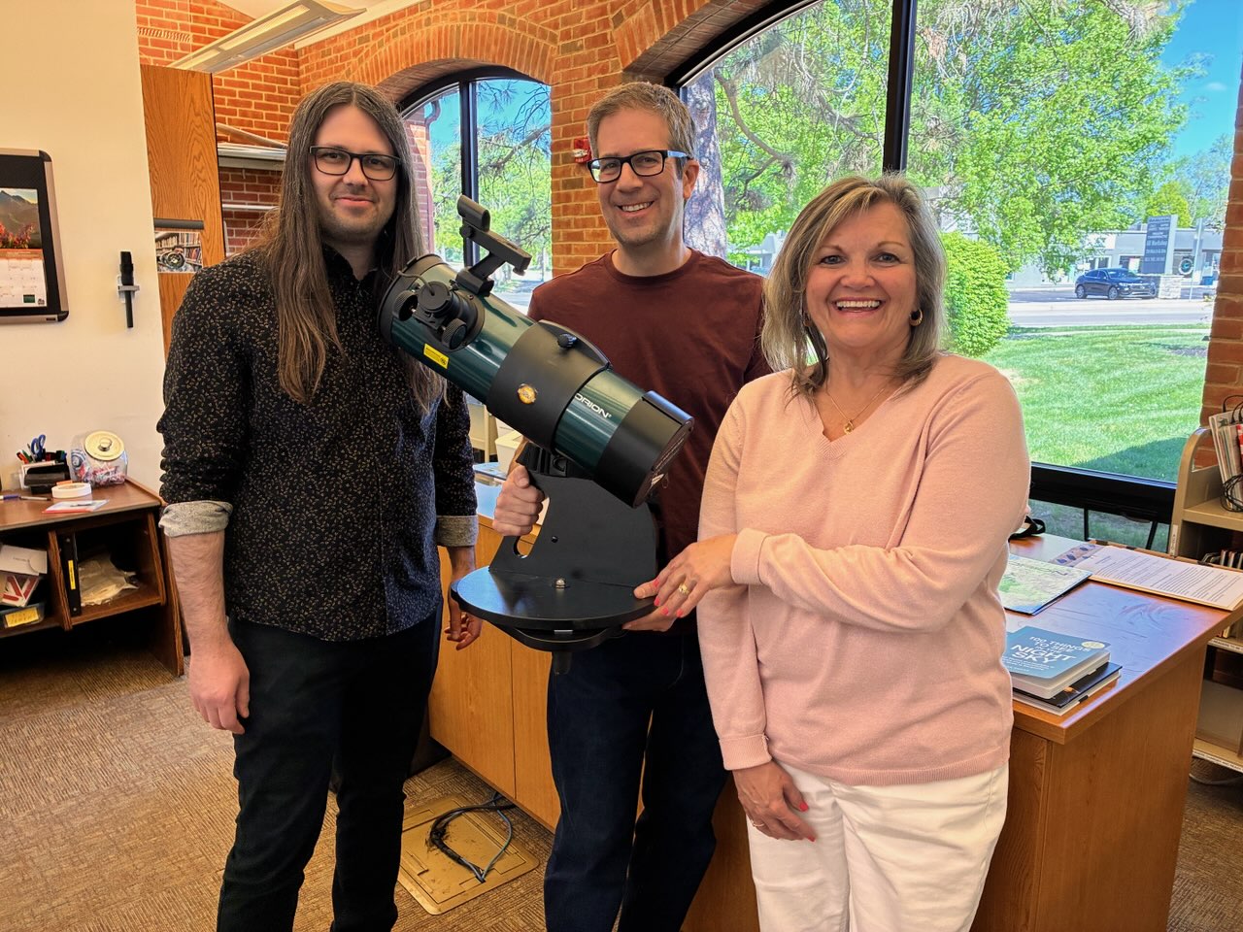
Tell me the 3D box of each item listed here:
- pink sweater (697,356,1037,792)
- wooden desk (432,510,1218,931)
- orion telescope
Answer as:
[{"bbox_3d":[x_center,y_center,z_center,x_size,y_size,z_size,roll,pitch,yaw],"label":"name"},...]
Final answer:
[{"bbox_3d":[0.321,0.126,1.225,0.440,0.520,0.320,4,13,18],"label":"pink sweater"},{"bbox_3d":[0.334,0.515,2.260,0.870,0.775,1.800,-10,16,-39],"label":"wooden desk"},{"bbox_3d":[-0.128,-0.060,1.370,0.475,0.653,0.324,5,13,20],"label":"orion telescope"}]

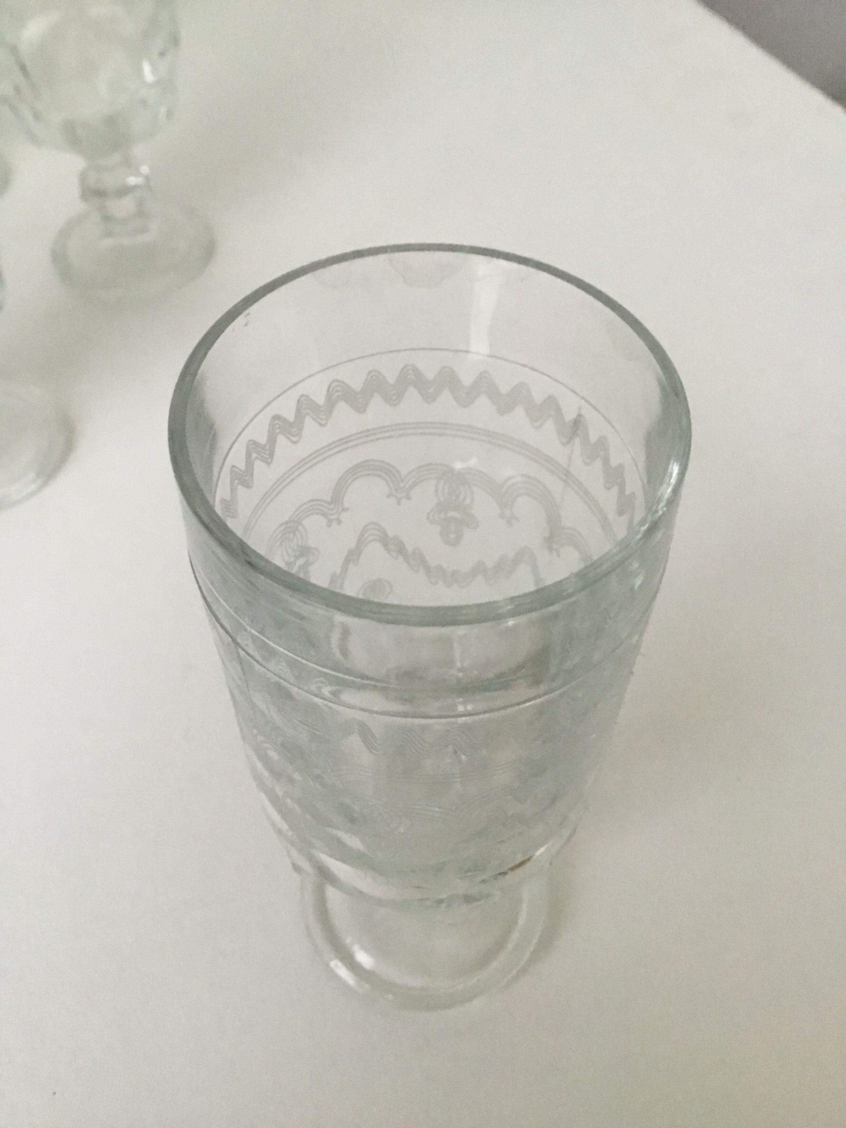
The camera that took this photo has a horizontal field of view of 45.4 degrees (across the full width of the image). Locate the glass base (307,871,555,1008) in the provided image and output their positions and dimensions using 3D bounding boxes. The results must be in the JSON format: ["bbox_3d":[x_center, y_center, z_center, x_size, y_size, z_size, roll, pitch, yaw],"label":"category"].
[{"bbox_3d":[0.001,0.084,0.276,0.069,0.020,0.069,0,52,0],"label":"glass base"}]

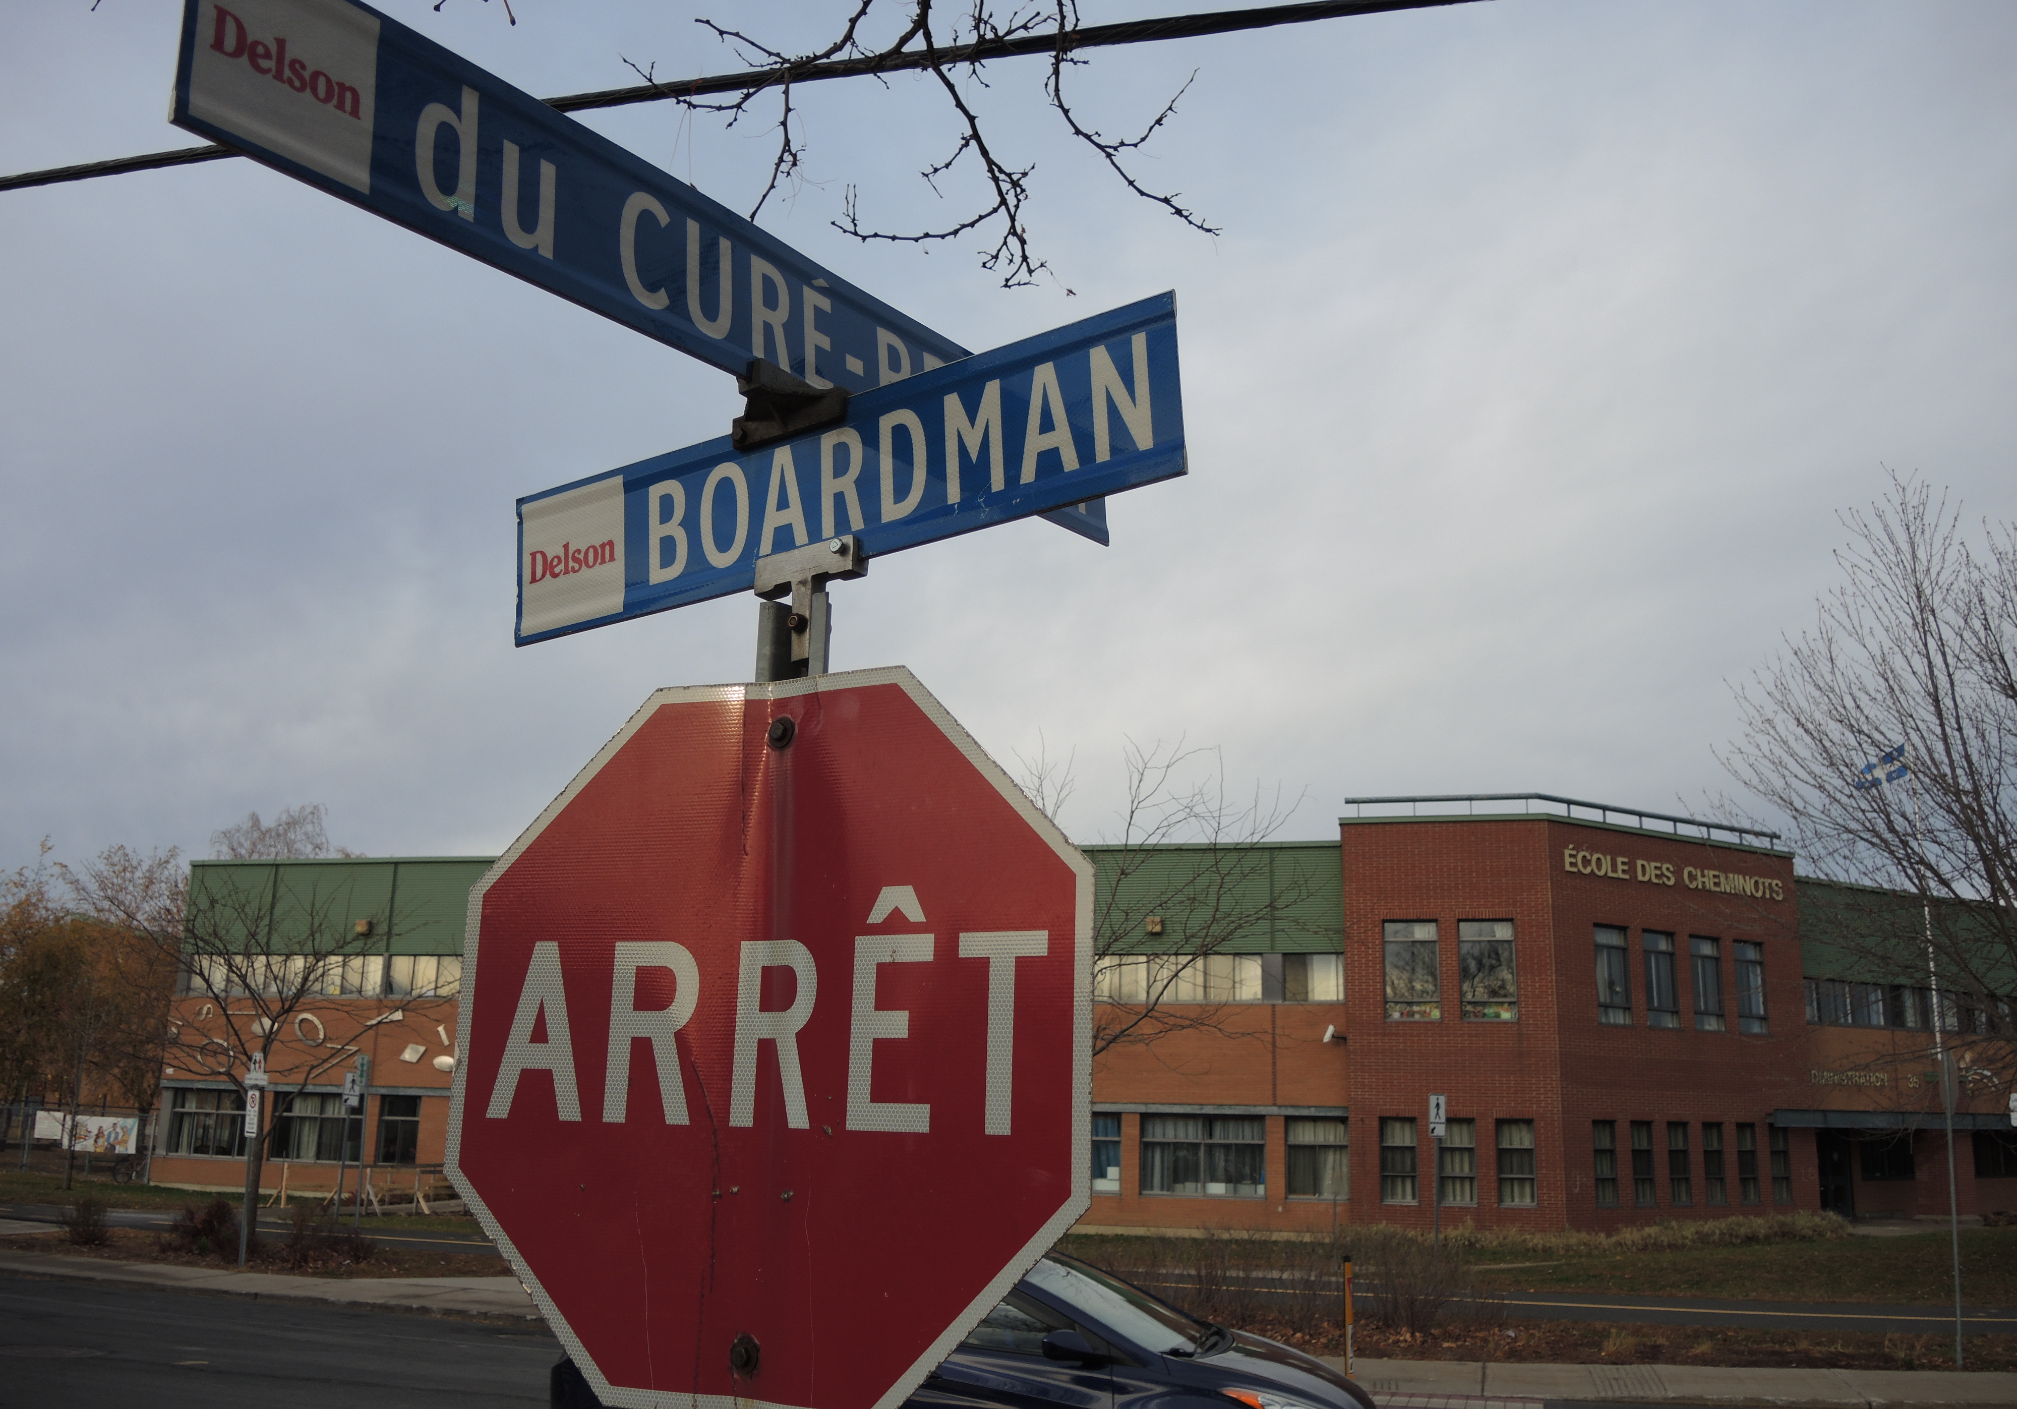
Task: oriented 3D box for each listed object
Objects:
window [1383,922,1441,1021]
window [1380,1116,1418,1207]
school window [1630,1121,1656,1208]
[{"bbox_3d":[8.728,5.756,35.263,1.165,2.189,0.150,-2,-14,15],"label":"window"},{"bbox_3d":[8.251,9.632,34.409,0.759,1.750,0.150,-2,-14,15],"label":"window"},{"bbox_3d":[13.495,9.761,34.617,0.680,1.750,0.130,9,-16,-29],"label":"school window"}]

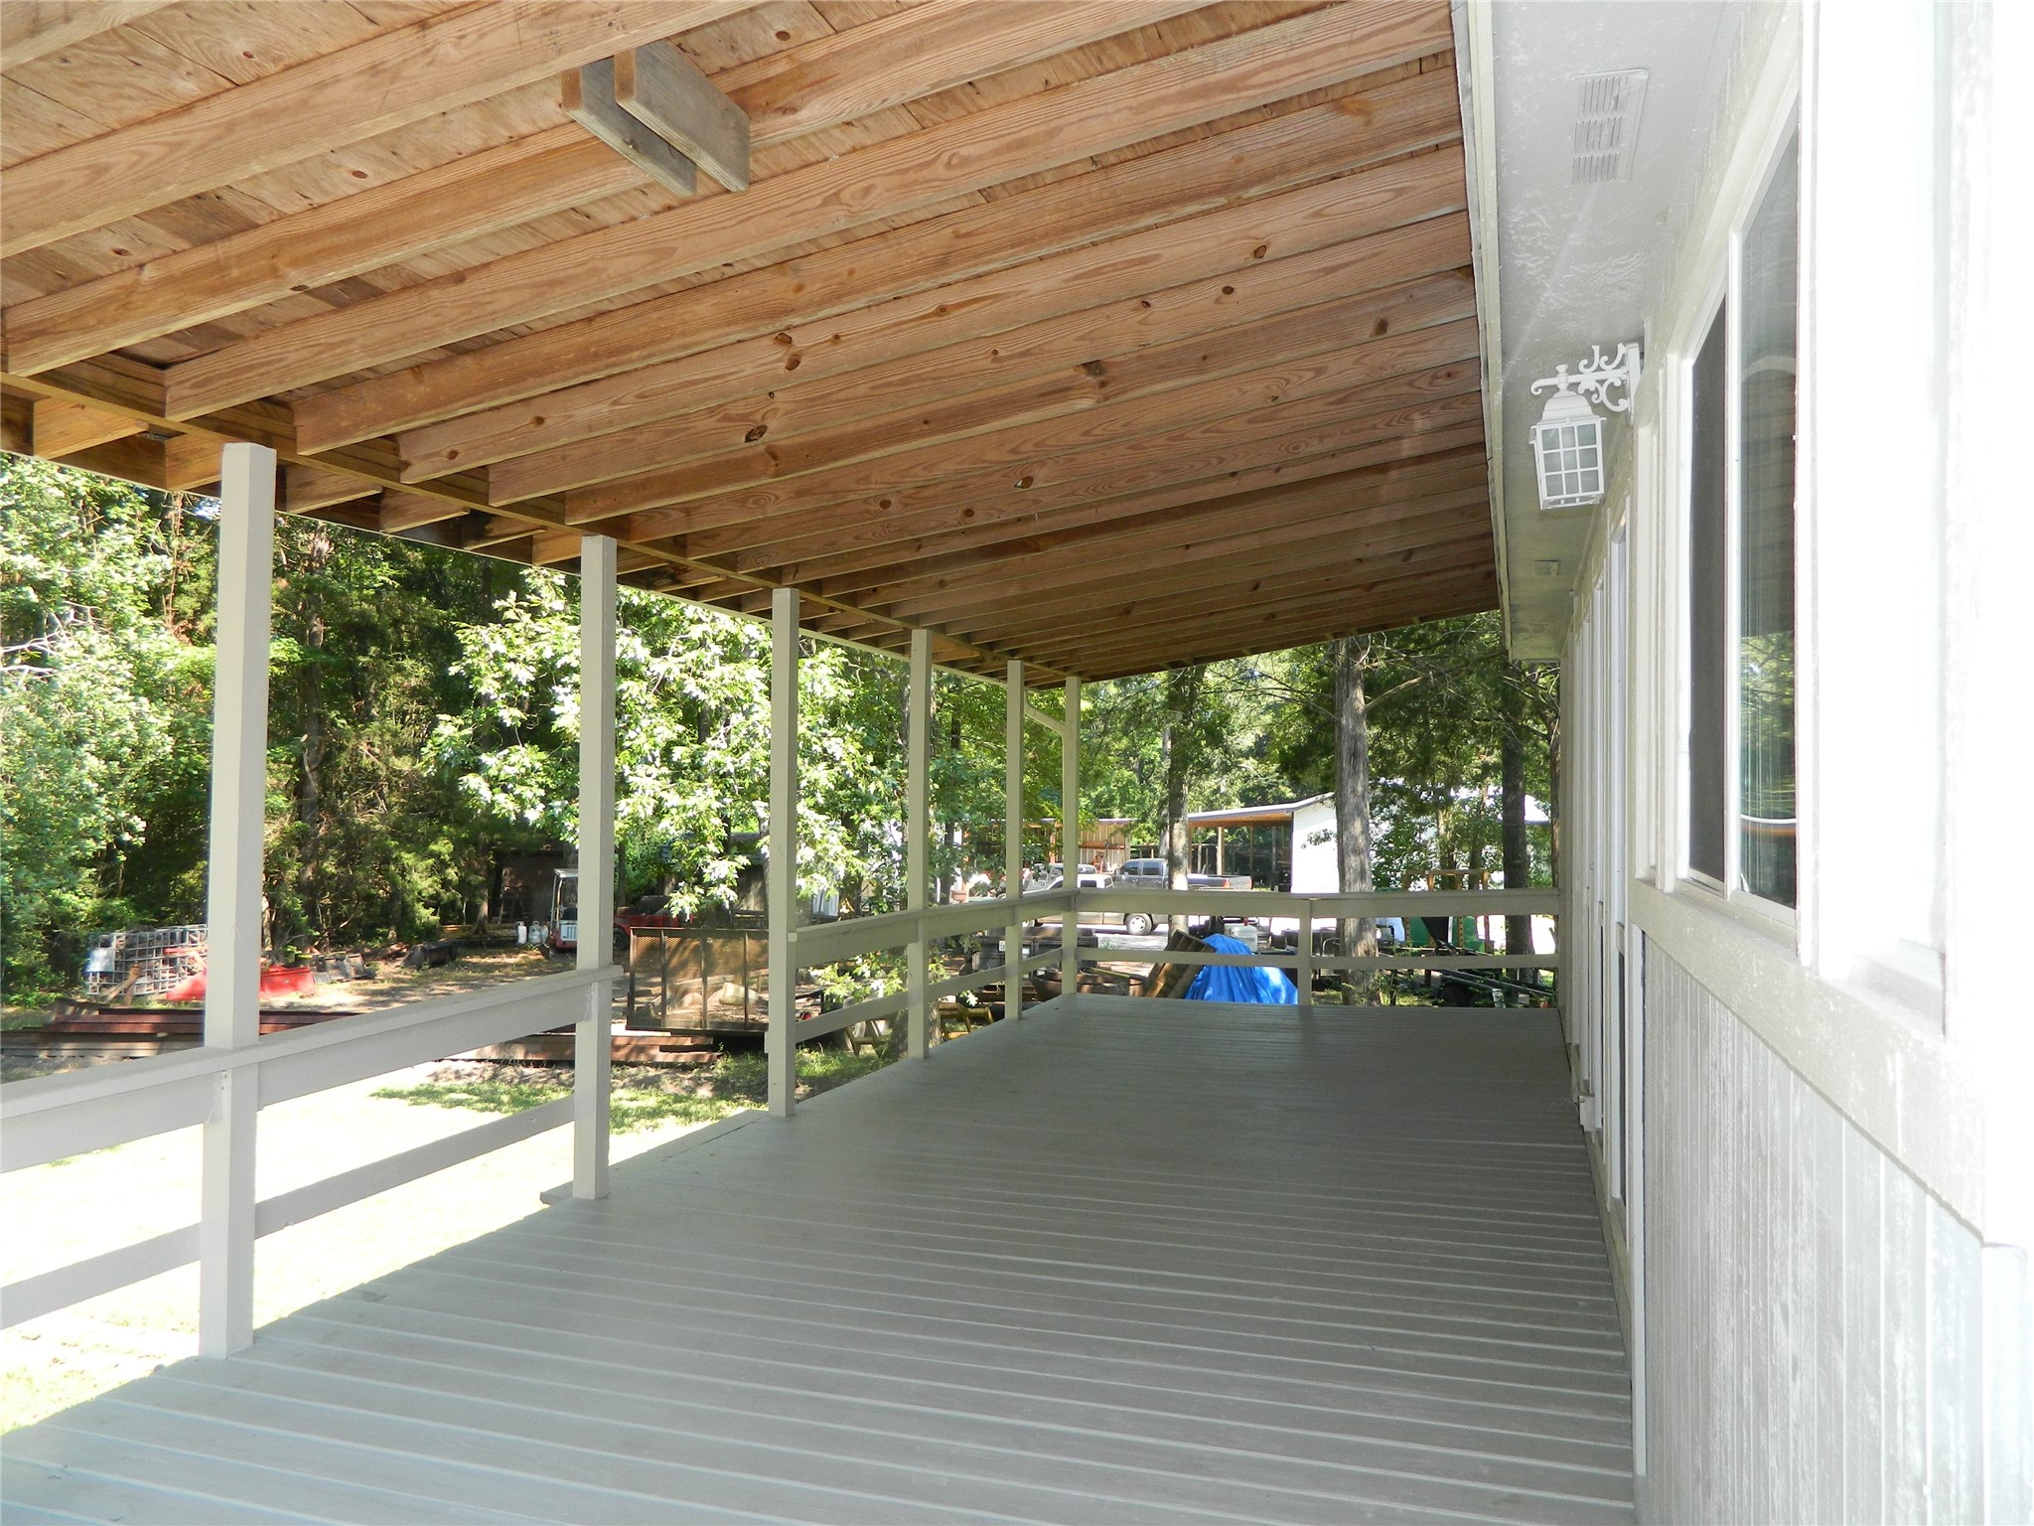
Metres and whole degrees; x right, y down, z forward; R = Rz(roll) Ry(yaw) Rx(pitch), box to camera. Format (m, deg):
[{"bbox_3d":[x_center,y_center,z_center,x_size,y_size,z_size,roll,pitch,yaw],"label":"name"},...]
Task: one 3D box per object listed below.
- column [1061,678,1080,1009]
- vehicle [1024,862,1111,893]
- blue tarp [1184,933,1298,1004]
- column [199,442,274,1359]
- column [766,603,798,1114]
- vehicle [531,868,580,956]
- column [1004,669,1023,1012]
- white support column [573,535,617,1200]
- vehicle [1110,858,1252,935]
[{"bbox_3d":[0.438,0.567,11.492,0.090,2.470,0.090,0,-2,18],"label":"column"},{"bbox_3d":[1.678,3.977,42.500,4.800,1.650,1.800,0,-2,16],"label":"vehicle"},{"bbox_3d":[3.237,3.146,21.000,2.000,1.500,1.900,0,-2,18],"label":"blue tarp"},{"bbox_3d":[-2.062,0.344,3.893,0.090,2.388,0.090,0,-2,18],"label":"column"},{"bbox_3d":[-1.086,0.416,6.859,0.090,2.450,0.090,0,-2,18],"label":"column"},{"bbox_3d":[-9.546,3.251,31.800,1.250,1.850,2.500,1,-2,-19],"label":"vehicle"},{"bbox_3d":[-0.011,0.525,10.129,0.090,2.459,0.090,0,-2,18],"label":"column"},{"bbox_3d":[-1.556,0.377,5.430,0.090,2.428,0.090,0,-2,18],"label":"white support column"},{"bbox_3d":[4.260,3.951,44.000,5.500,1.850,1.900,-1,-2,25],"label":"vehicle"}]

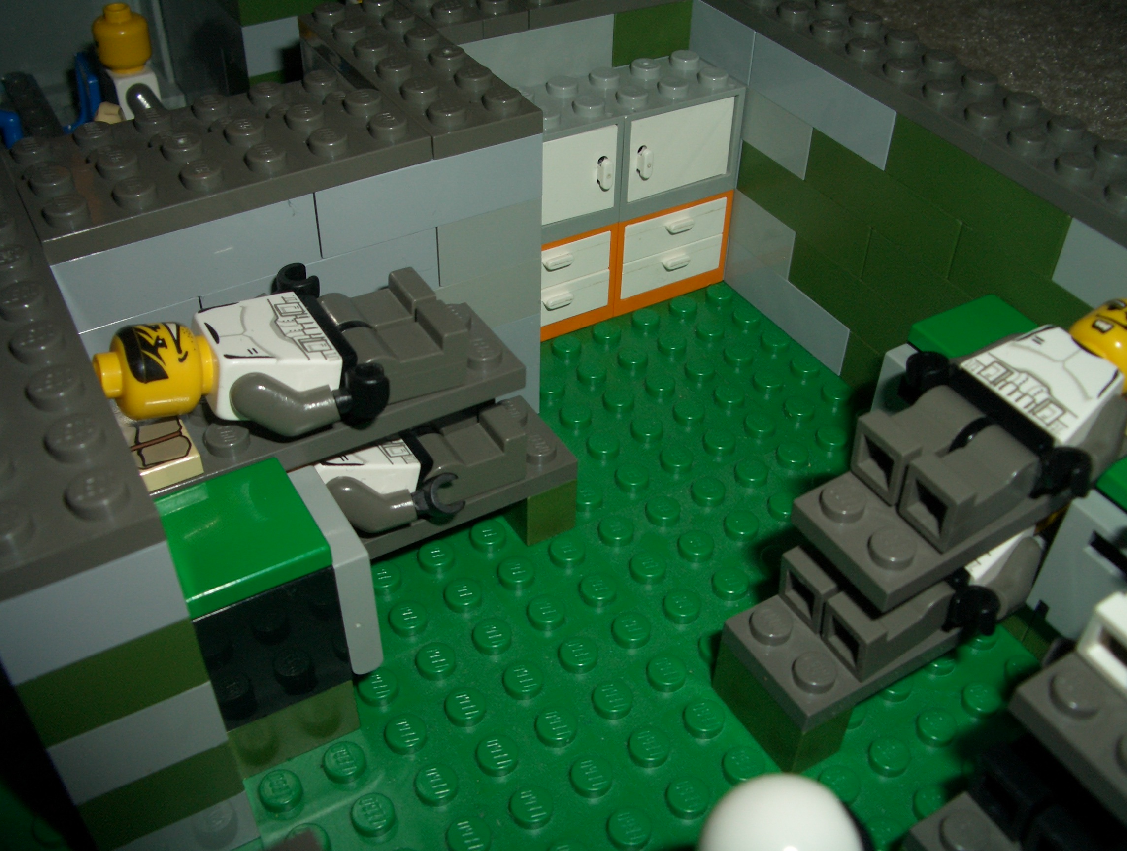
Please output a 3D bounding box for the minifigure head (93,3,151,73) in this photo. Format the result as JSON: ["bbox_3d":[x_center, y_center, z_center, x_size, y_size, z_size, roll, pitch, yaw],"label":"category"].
[{"bbox_3d":[-0.085,-0.074,0.221,0.010,0.011,0.010,-7,42,-10],"label":"minifigure head"}]

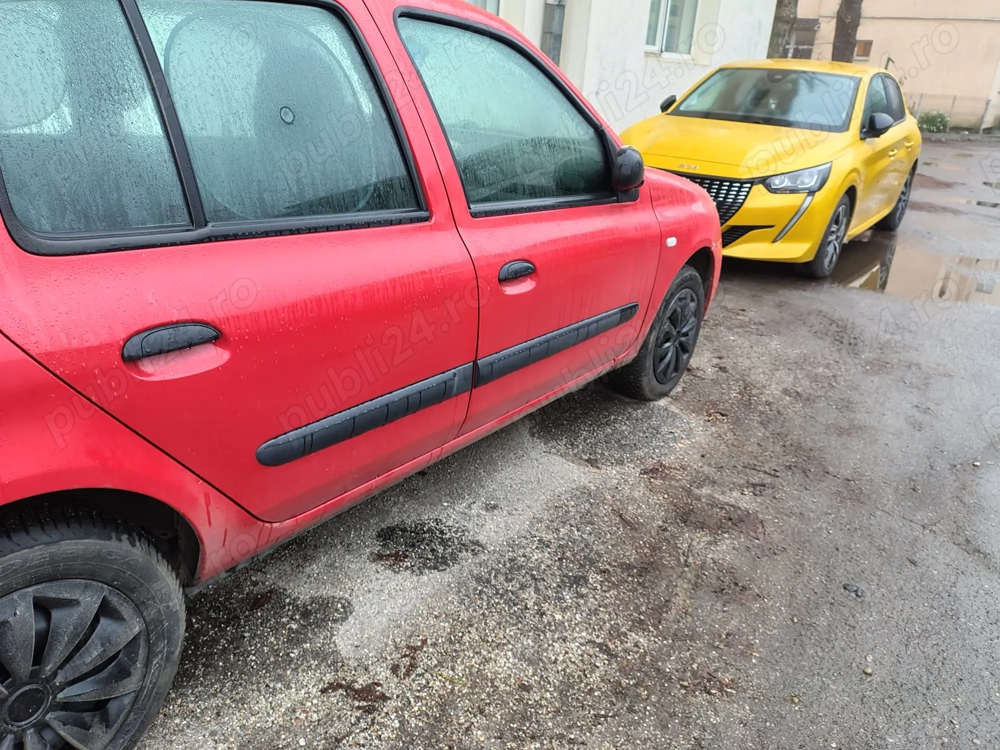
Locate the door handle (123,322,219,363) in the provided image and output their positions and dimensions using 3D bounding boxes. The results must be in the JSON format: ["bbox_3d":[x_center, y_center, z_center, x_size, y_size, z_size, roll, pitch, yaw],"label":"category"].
[{"bbox_3d":[-0.517,-0.053,1.144,0.035,0.050,0.165,18,26,33],"label":"door handle"}]

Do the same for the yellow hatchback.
[{"bbox_3d":[2.520,-1.942,6.430,1.790,1.440,4.050,18,27,34],"label":"yellow hatchback"}]

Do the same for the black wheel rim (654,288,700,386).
[{"bbox_3d":[0.711,-0.162,3.010,0.090,0.395,0.395,18,26,33],"label":"black wheel rim"}]

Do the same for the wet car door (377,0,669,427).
[{"bbox_3d":[0.143,-0.461,2.123,0.250,1.020,1.170,18,26,33],"label":"wet car door"}]

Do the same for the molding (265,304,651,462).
[{"bbox_3d":[-0.007,-0.034,1.906,0.036,0.080,1.510,18,24,33],"label":"molding"}]

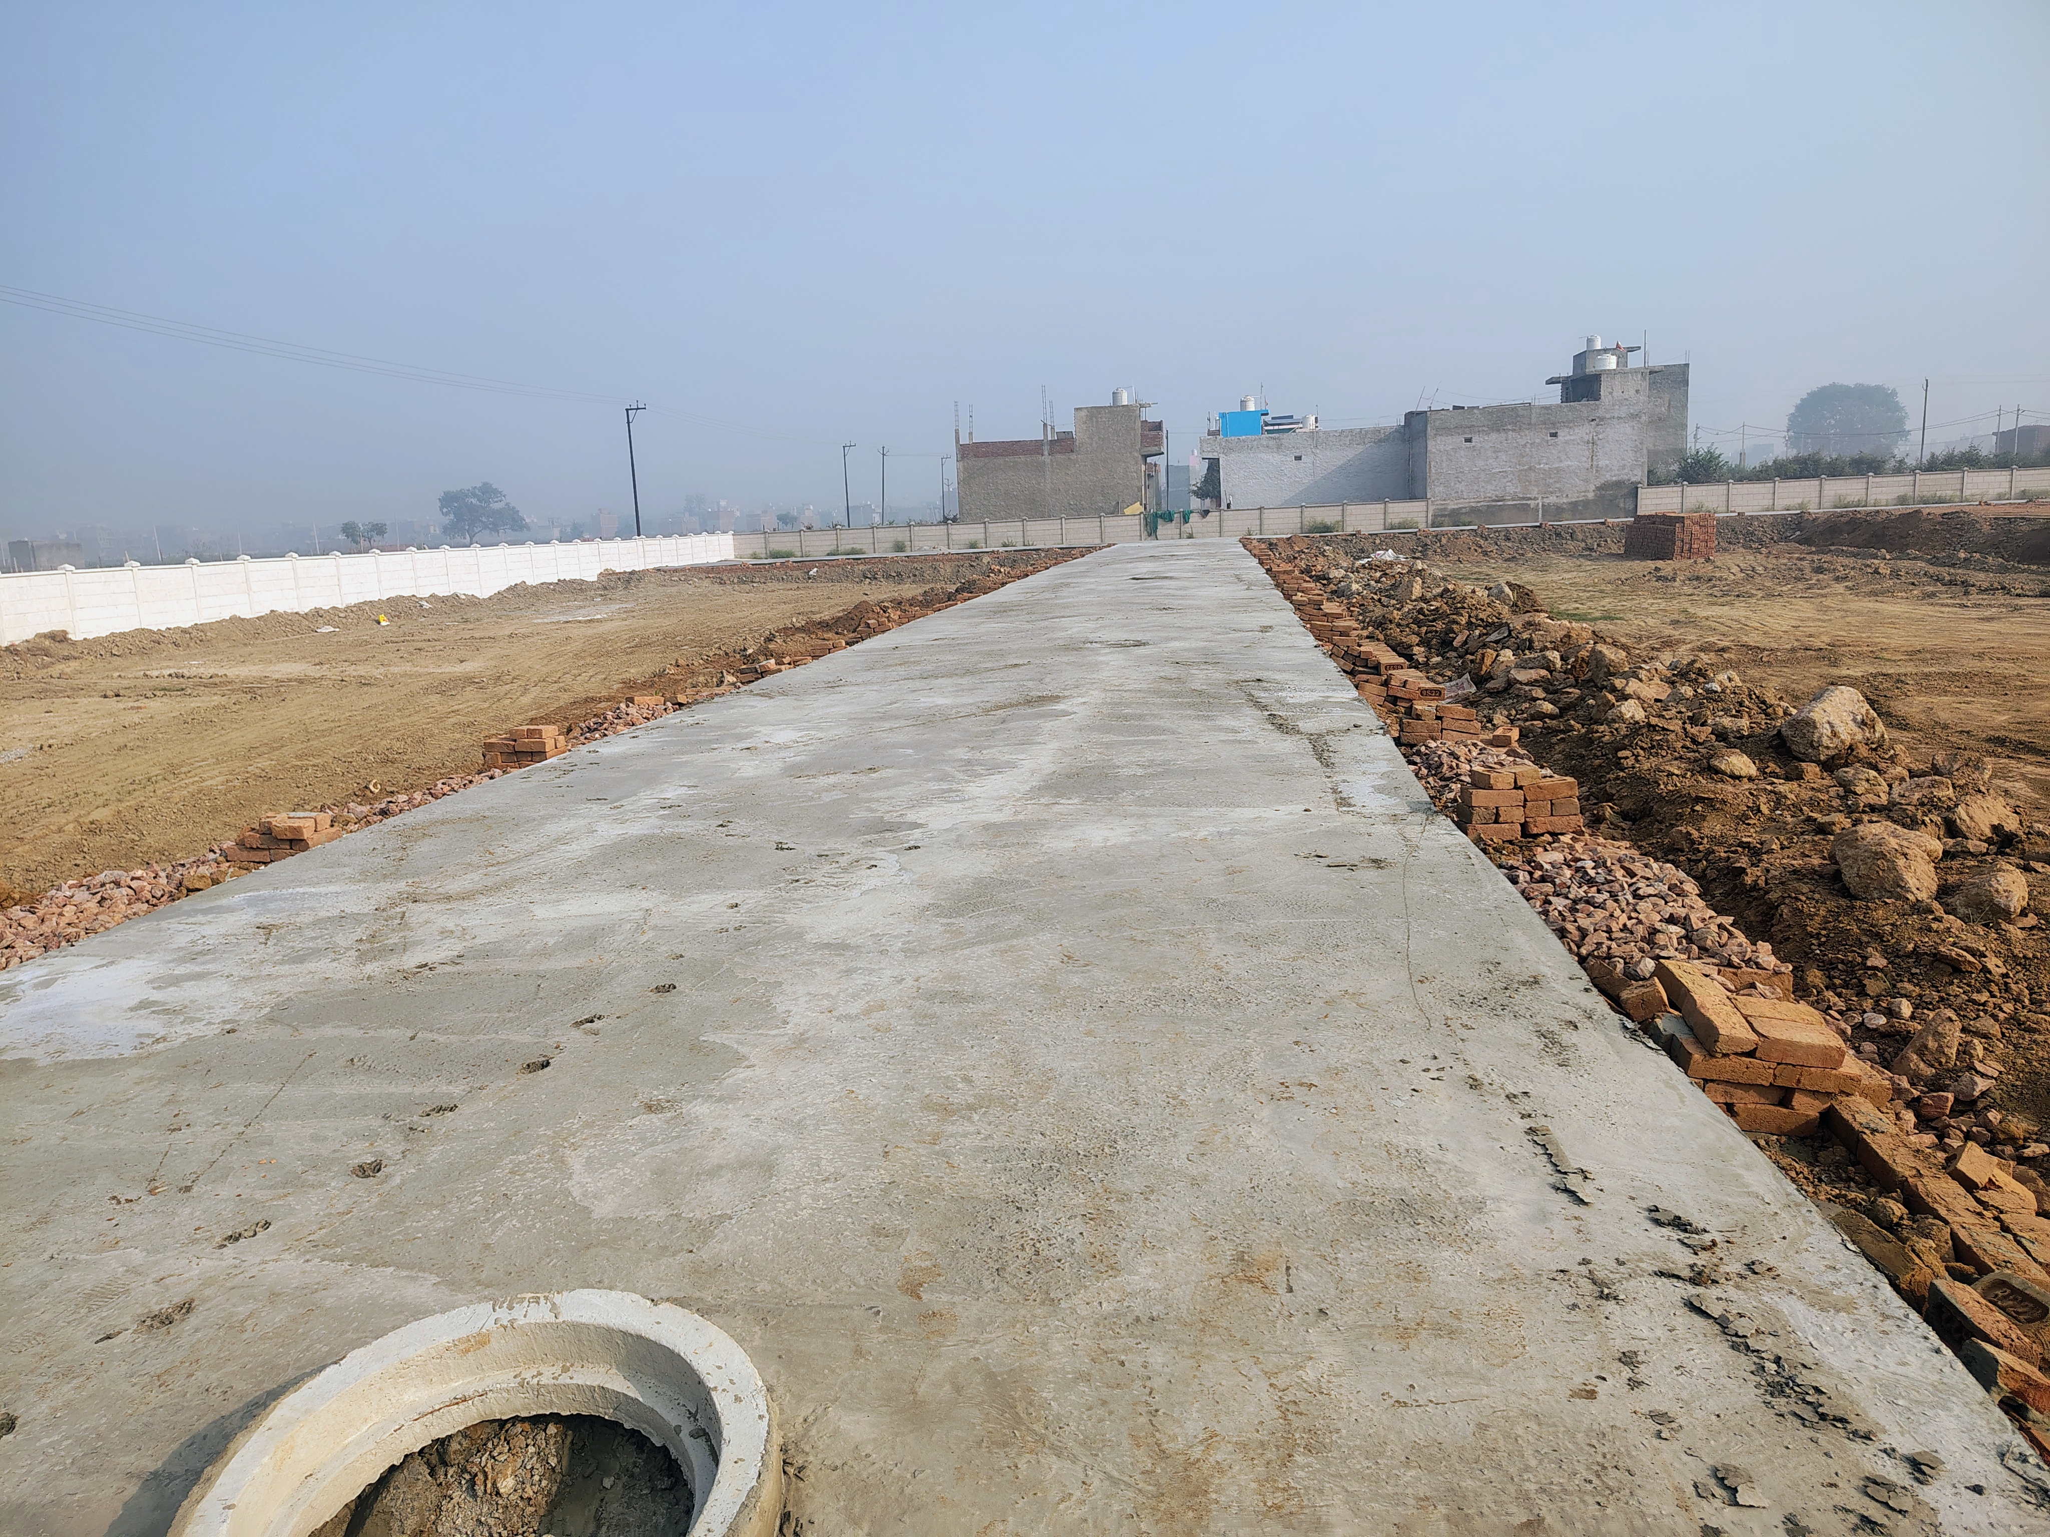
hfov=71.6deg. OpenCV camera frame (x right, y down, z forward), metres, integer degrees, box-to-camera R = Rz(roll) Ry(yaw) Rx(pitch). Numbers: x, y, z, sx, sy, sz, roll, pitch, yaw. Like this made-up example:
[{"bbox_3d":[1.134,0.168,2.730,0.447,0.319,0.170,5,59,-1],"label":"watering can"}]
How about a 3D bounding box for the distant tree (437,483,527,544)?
[{"bbox_3d":[-80.233,-37.456,211.890,13.000,10.133,11.500,-6,11,-20],"label":"distant tree"}]

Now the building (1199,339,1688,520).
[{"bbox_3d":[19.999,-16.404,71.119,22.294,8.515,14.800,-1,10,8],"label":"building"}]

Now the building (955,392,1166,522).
[{"bbox_3d":[2.228,-15.023,71.657,10.012,7.322,7.500,-1,10,8],"label":"building"}]

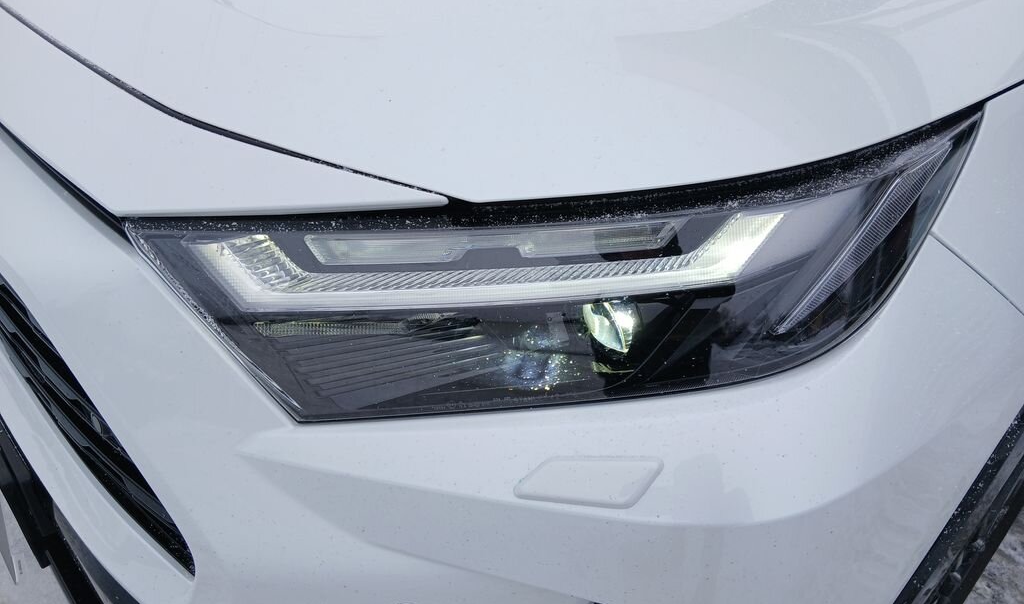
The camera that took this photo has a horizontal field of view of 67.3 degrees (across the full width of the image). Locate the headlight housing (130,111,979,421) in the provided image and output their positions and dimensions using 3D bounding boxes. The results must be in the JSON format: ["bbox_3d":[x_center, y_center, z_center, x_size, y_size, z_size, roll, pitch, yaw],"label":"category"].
[{"bbox_3d":[0.030,-0.035,0.553,0.580,0.190,0.190,2,30,3],"label":"headlight housing"}]

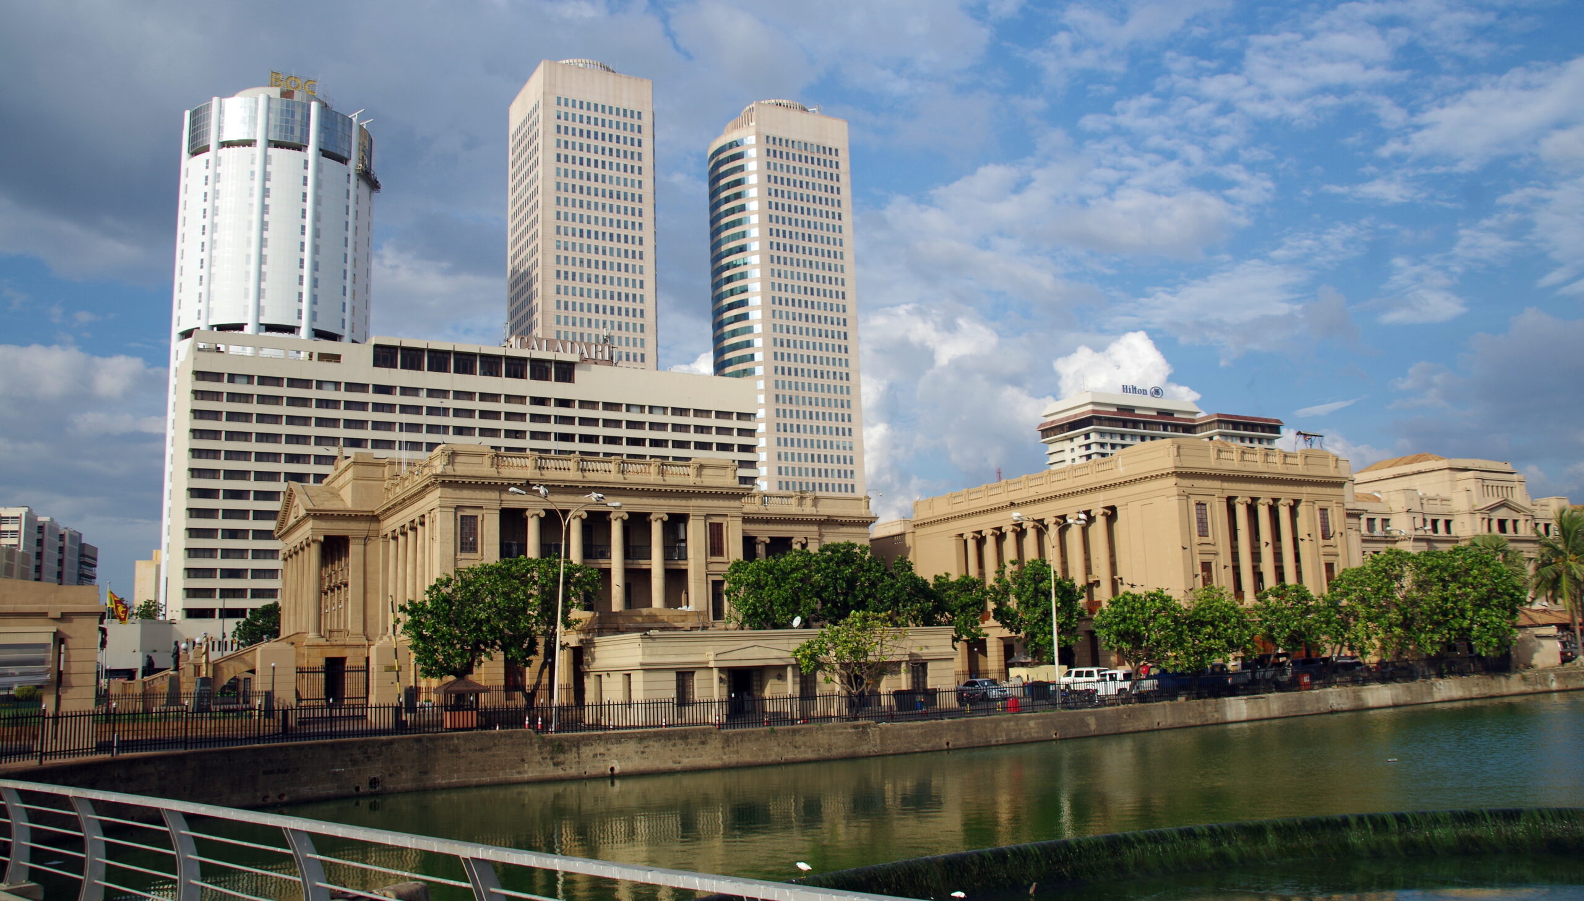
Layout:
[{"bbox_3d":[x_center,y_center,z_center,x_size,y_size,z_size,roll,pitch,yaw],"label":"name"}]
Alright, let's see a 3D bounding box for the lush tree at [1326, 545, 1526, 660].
[{"bbox_3d":[45.643,11.468,85.924,11.500,9.260,8.500,4,-11,-29],"label":"lush tree"}]

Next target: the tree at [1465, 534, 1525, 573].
[{"bbox_3d":[66.340,14.030,110.960,5.500,12.200,5.500,-8,-12,30],"label":"tree"}]

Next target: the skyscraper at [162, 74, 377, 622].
[{"bbox_3d":[-113.390,-16.350,258.310,39.320,136.000,39.320,4,-11,-29],"label":"skyscraper"}]

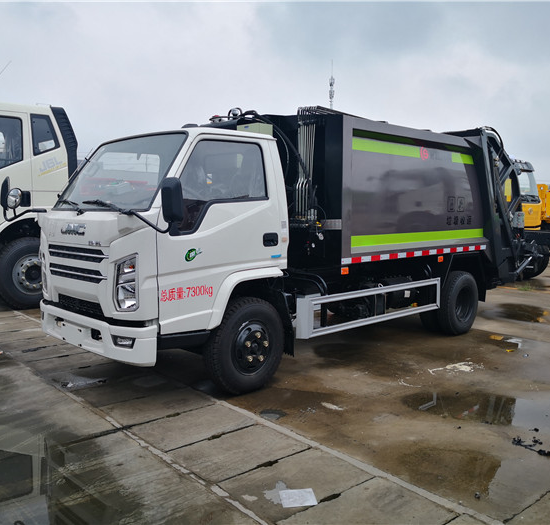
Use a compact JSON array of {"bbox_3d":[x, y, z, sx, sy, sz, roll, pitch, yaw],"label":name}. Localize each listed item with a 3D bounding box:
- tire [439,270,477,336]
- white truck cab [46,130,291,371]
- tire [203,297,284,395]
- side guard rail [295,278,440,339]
[{"bbox_3d":[2.239,0.499,6.673,0.792,0.792,0.200,-5,7,-43],"label":"tire"},{"bbox_3d":[-1.027,-0.206,4.766,1.525,1.742,1.752,-5,7,-43],"label":"white truck cab"},{"bbox_3d":[-0.251,0.701,4.582,0.792,0.792,0.200,-5,7,-43],"label":"tire"},{"bbox_3d":[1.008,0.411,5.475,2.237,0.354,0.149,-5,7,-43],"label":"side guard rail"}]

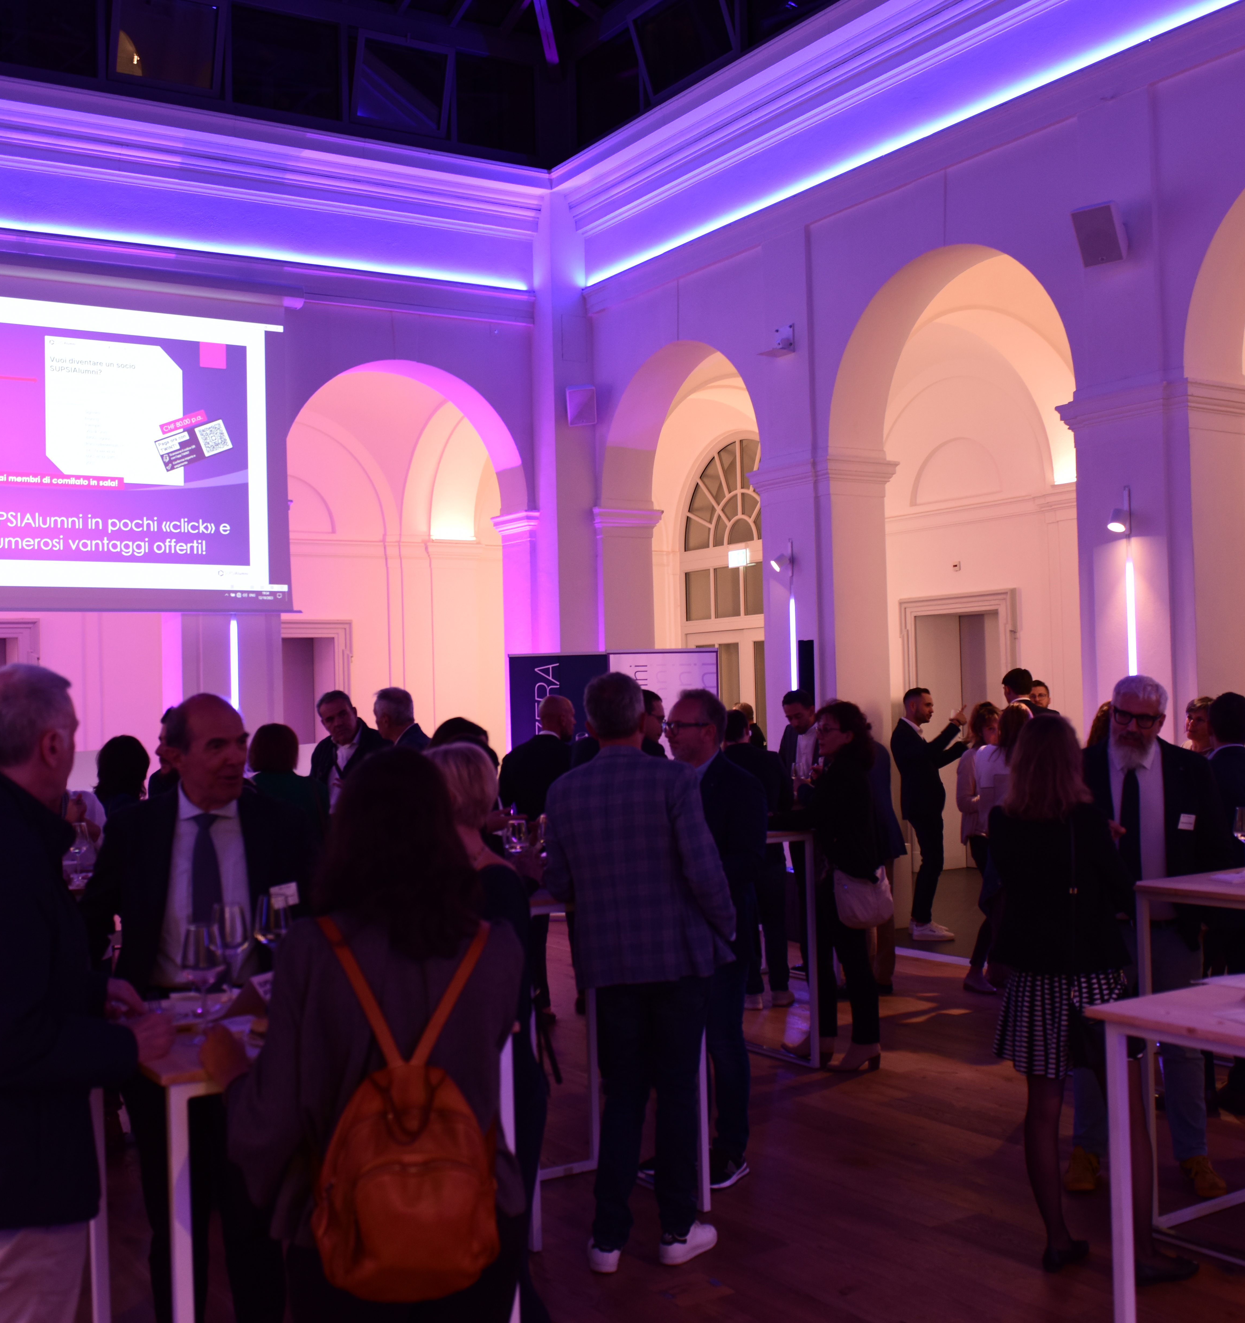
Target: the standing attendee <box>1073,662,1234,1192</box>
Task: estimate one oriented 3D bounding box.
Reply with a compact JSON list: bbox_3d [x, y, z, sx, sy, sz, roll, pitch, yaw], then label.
[{"bbox_3d":[1.840,0.919,5.350,0.570,1.755,0.400,-2,-1,29],"label":"standing attendee"}]

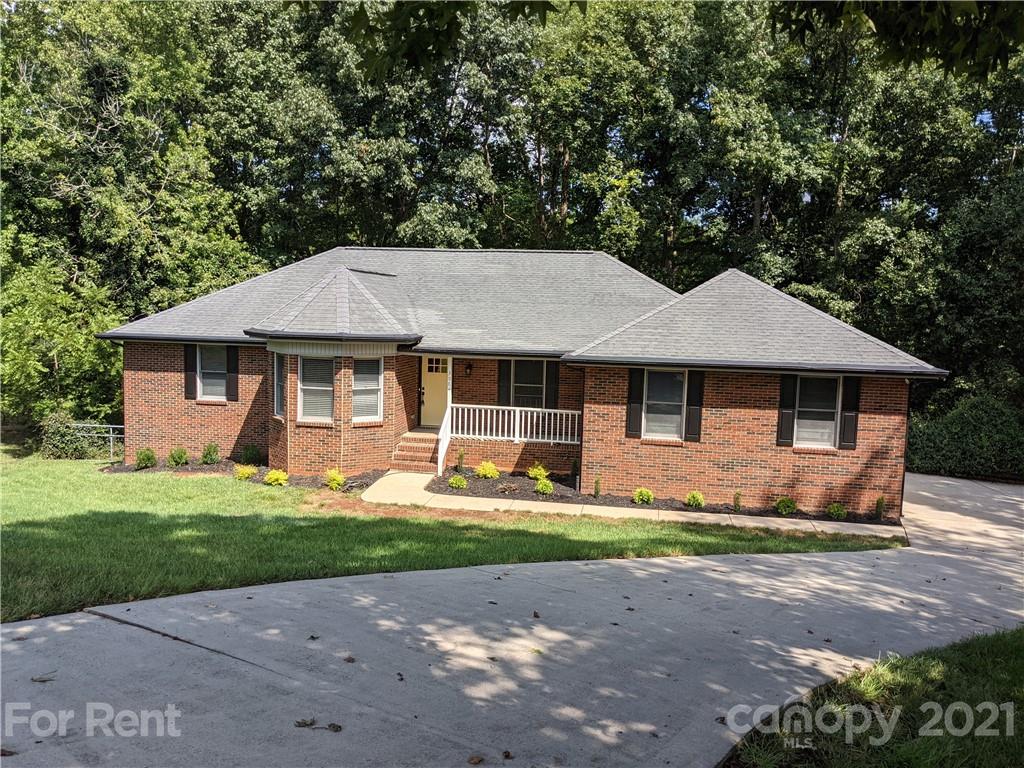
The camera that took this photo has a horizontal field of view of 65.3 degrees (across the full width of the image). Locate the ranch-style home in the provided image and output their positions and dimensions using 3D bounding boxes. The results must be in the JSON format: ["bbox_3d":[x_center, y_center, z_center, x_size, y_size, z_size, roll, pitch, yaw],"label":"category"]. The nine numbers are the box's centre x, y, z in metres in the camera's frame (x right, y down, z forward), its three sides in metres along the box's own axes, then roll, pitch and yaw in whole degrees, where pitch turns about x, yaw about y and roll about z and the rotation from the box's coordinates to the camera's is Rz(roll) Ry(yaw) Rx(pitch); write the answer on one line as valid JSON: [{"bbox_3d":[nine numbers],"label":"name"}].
[{"bbox_3d":[-0.615,-0.885,25.069,21.960,6.880,13.450,2,5,9],"label":"ranch-style home"}]

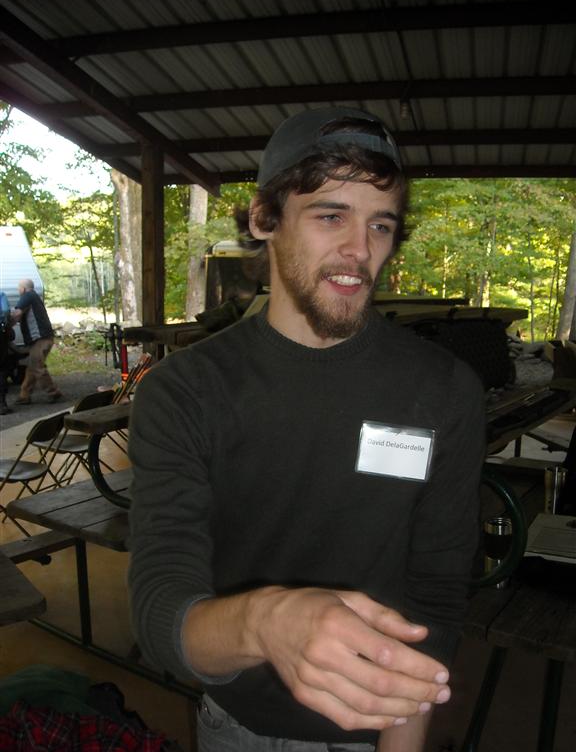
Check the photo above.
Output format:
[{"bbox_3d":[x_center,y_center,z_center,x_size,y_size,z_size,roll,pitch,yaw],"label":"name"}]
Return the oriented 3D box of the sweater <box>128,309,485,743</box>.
[{"bbox_3d":[0.020,0.193,1.005,0.490,0.570,0.410,0,6,-10],"label":"sweater"}]

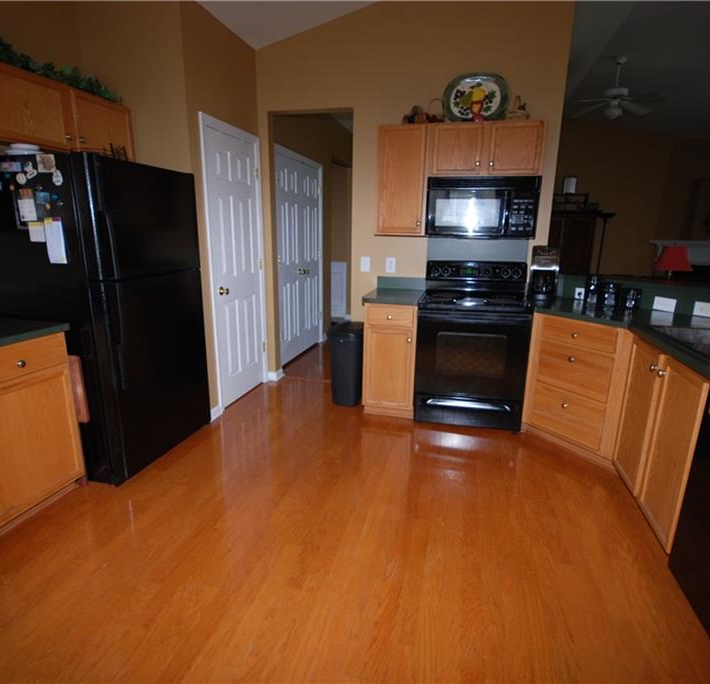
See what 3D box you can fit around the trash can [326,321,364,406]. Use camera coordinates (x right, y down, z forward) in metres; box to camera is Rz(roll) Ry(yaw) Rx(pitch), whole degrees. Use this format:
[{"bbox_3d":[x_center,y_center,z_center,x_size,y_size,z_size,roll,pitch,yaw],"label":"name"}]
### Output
[{"bbox_3d":[-0.066,0.182,3.547,0.260,0.630,0.310,2,14,3],"label":"trash can"}]

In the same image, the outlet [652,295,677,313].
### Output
[{"bbox_3d":[1.910,-0.229,2.629,0.012,0.076,0.120,-7,16,-29],"label":"outlet"}]

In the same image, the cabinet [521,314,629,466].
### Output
[{"bbox_3d":[1.597,0.252,2.826,0.600,0.826,0.600,-8,17,-30],"label":"cabinet"}]

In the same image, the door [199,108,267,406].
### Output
[{"bbox_3d":[-0.922,-0.544,3.399,0.060,2.090,0.770,5,14,15],"label":"door"}]

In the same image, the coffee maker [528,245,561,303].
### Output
[{"bbox_3d":[1.335,-0.471,3.021,0.190,0.370,0.250,7,15,24],"label":"coffee maker"}]

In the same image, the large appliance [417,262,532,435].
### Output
[{"bbox_3d":[0.883,0.005,3.223,0.757,1.165,0.645,5,14,15],"label":"large appliance"}]

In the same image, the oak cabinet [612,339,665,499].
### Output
[{"bbox_3d":[1.739,0.425,2.169,0.600,0.826,0.410,5,15,13],"label":"oak cabinet"}]

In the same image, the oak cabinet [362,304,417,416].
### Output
[{"bbox_3d":[0.327,0.097,3.432,0.385,0.876,0.610,5,15,13],"label":"oak cabinet"}]

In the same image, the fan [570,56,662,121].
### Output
[{"bbox_3d":[3.219,-3.098,5.213,1.140,0.710,1.140,5,14,15],"label":"fan"}]

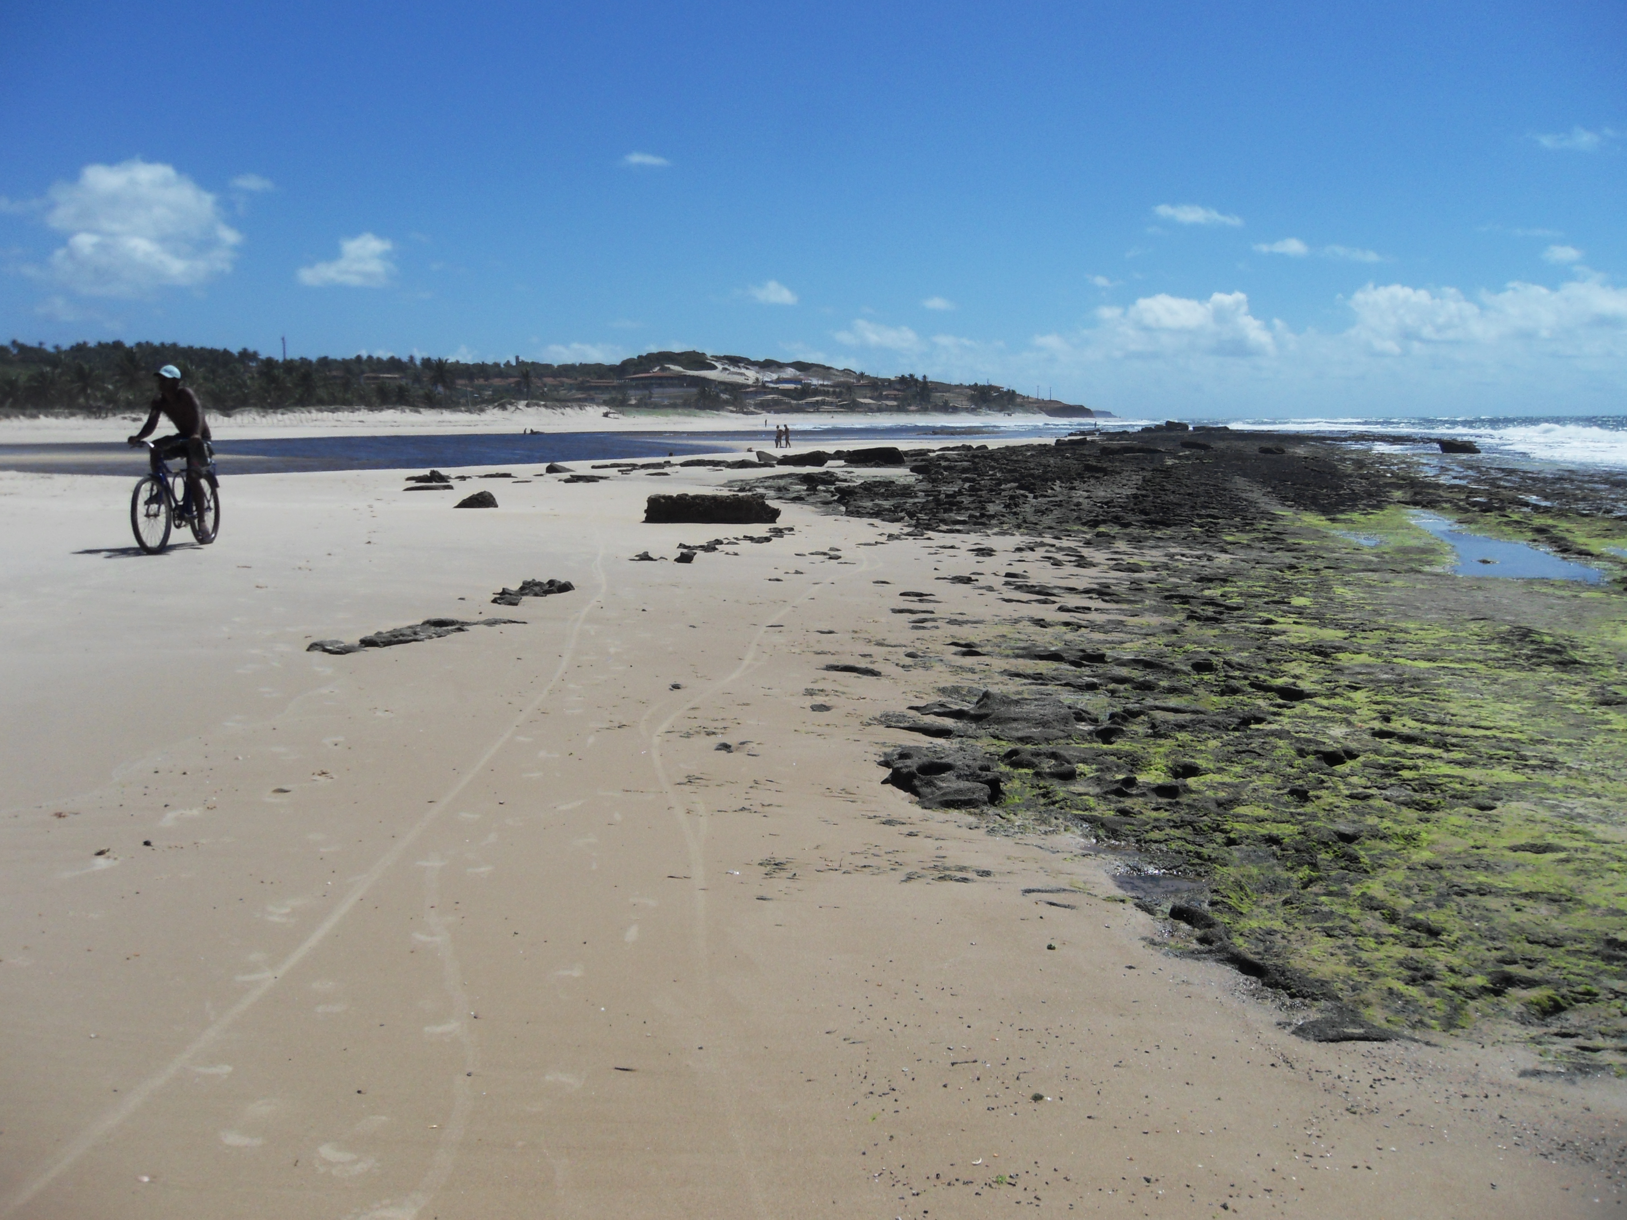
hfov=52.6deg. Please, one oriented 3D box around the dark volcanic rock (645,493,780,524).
[{"bbox_3d":[-1.421,-1.455,23.376,1.850,0.420,0.800,0,7,0],"label":"dark volcanic rock"}]

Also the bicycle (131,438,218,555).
[{"bbox_3d":[-5.785,-1.062,14.891,0.600,1.030,1.740,0,7,2],"label":"bicycle"}]

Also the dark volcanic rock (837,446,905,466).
[{"bbox_3d":[2.037,-5.397,57.961,2.300,0.680,1.500,0,7,0],"label":"dark volcanic rock"}]

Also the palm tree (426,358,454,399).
[{"bbox_3d":[-78.401,-48.433,344.504,5.500,8.700,5.500,-2,7,-13],"label":"palm tree"}]

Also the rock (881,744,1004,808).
[{"bbox_3d":[0.523,0.660,6.672,0.470,0.140,0.580,0,7,0],"label":"rock"}]

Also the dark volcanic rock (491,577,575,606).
[{"bbox_3d":[-2.190,-0.161,12.842,0.640,0.140,0.800,-1,7,-10],"label":"dark volcanic rock"}]

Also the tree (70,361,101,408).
[{"bbox_3d":[-130.523,-40.393,294.521,5.400,8.400,5.400,-3,7,-24],"label":"tree"}]

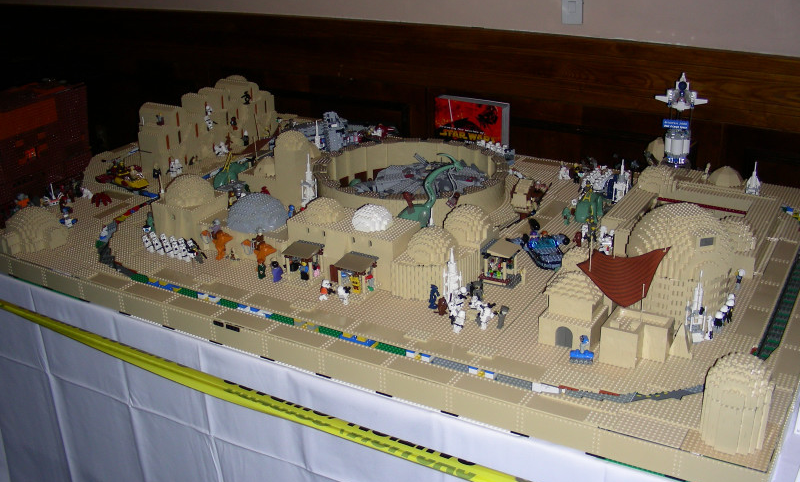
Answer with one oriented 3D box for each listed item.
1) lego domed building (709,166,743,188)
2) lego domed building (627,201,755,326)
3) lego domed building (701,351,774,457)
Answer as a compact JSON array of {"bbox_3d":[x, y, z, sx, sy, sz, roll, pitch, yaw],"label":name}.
[{"bbox_3d":[0.827,-0.168,2.221,0.092,0.040,0.093,11,27,28],"label":"lego domed building"},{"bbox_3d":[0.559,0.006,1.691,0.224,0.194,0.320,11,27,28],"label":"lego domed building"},{"bbox_3d":[0.484,0.221,1.259,0.099,0.138,0.099,11,27,28],"label":"lego domed building"}]

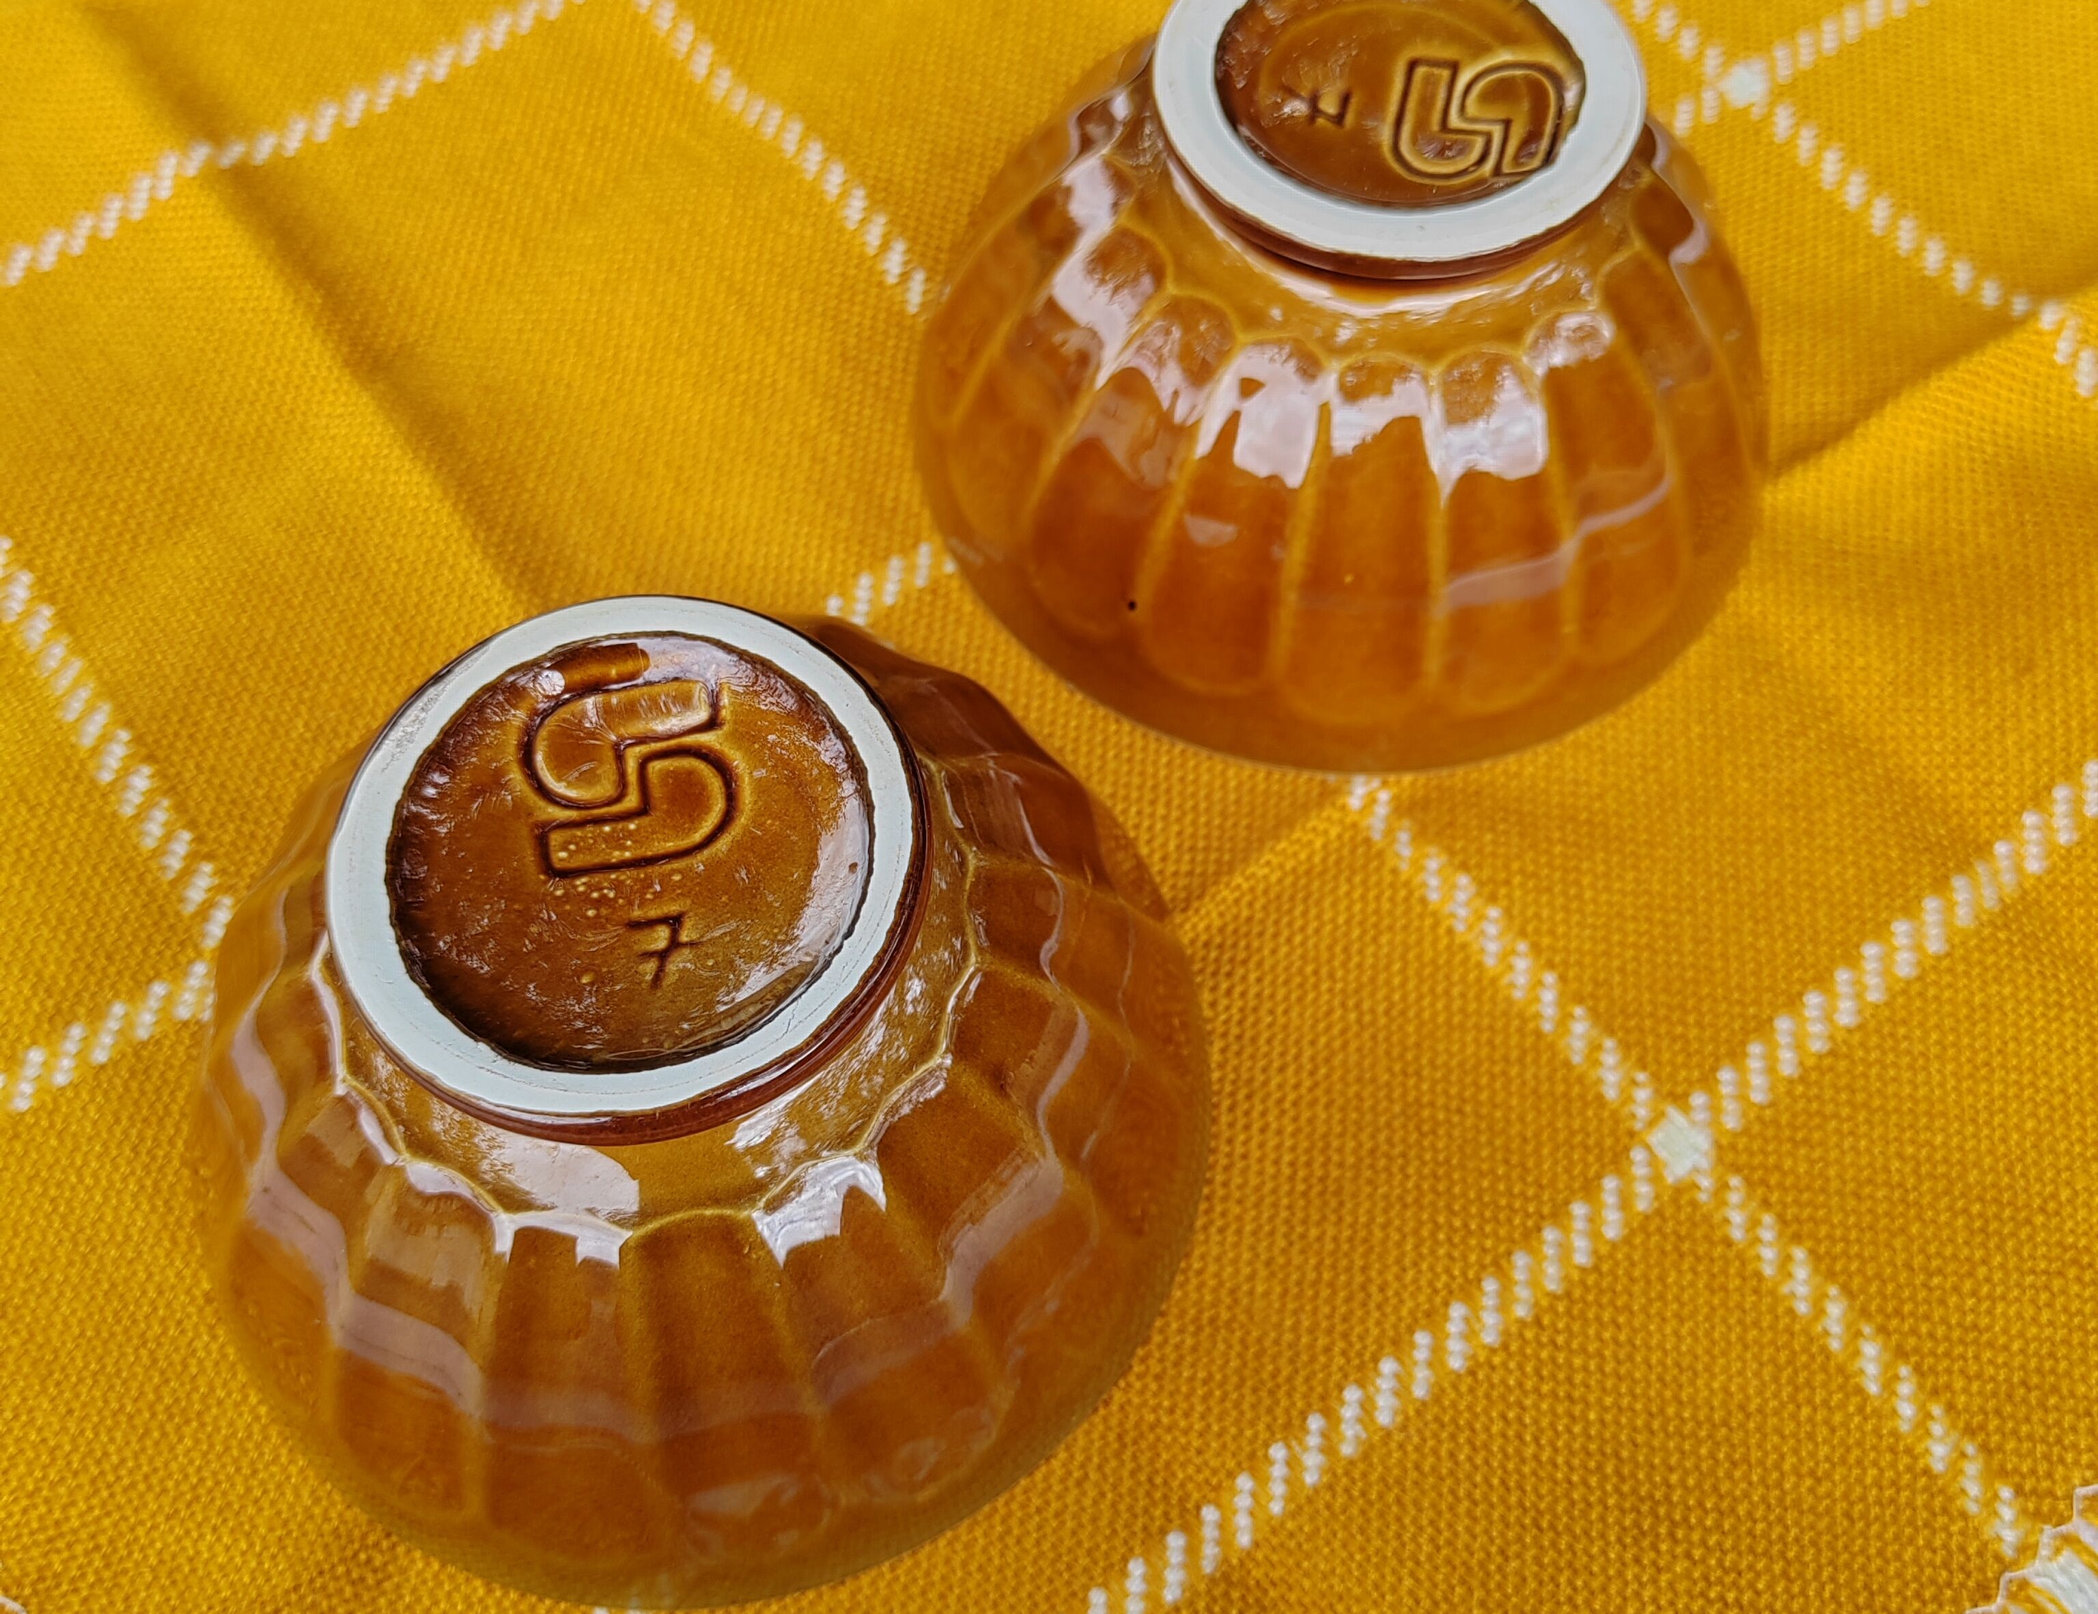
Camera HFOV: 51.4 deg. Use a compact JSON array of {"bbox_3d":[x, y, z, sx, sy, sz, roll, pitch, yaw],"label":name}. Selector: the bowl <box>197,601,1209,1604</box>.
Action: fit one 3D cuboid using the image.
[{"bbox_3d":[-0.041,0.019,0.237,0.120,0.065,0.120,0,62,0],"label":"bowl"}]

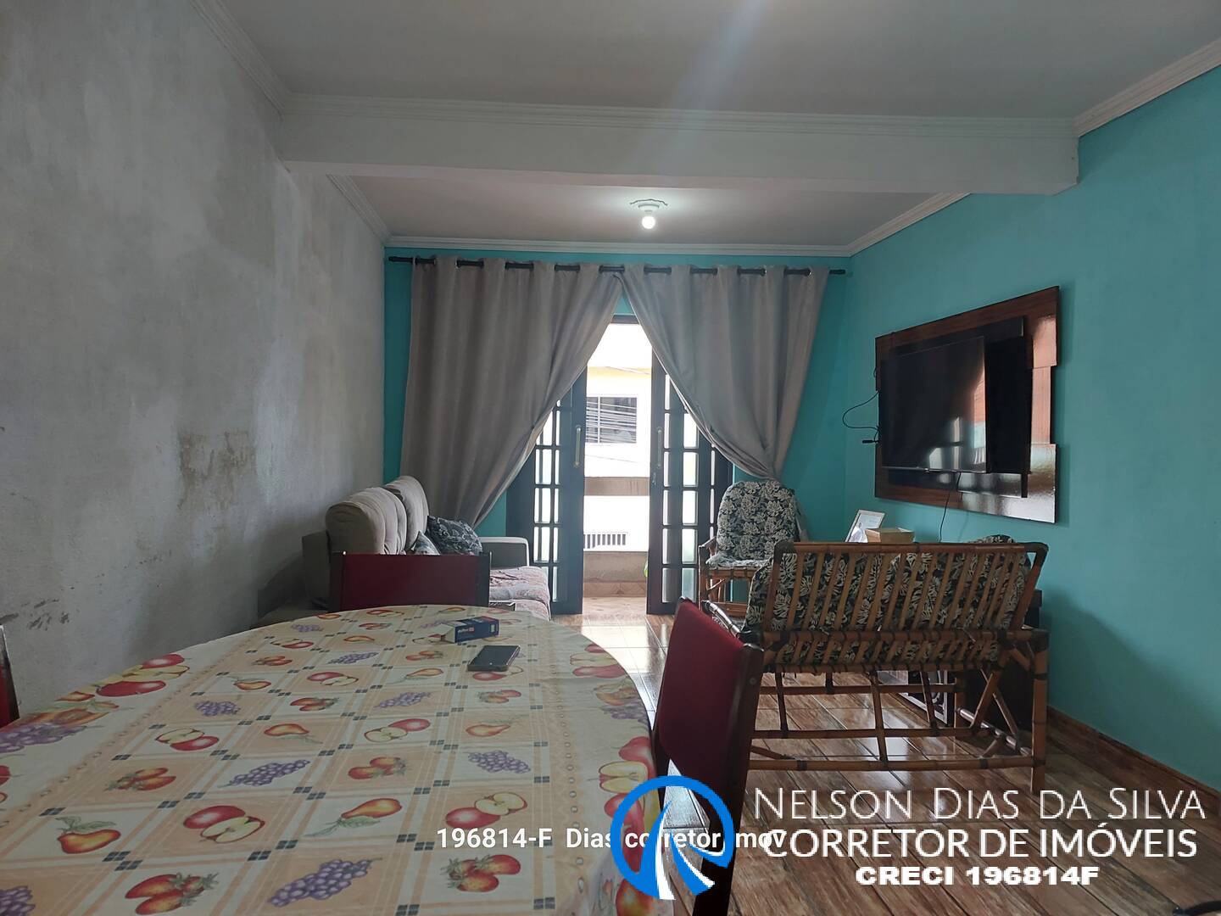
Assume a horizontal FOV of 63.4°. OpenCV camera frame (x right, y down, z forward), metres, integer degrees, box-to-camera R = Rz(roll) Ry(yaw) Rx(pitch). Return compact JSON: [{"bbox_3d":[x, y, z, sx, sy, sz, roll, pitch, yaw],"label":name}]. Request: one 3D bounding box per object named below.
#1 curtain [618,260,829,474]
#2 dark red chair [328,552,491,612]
[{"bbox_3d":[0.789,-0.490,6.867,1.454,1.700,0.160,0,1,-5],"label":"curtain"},{"bbox_3d":[-0.551,0.722,2.590,0.452,0.905,0.500,0,1,-5],"label":"dark red chair"}]

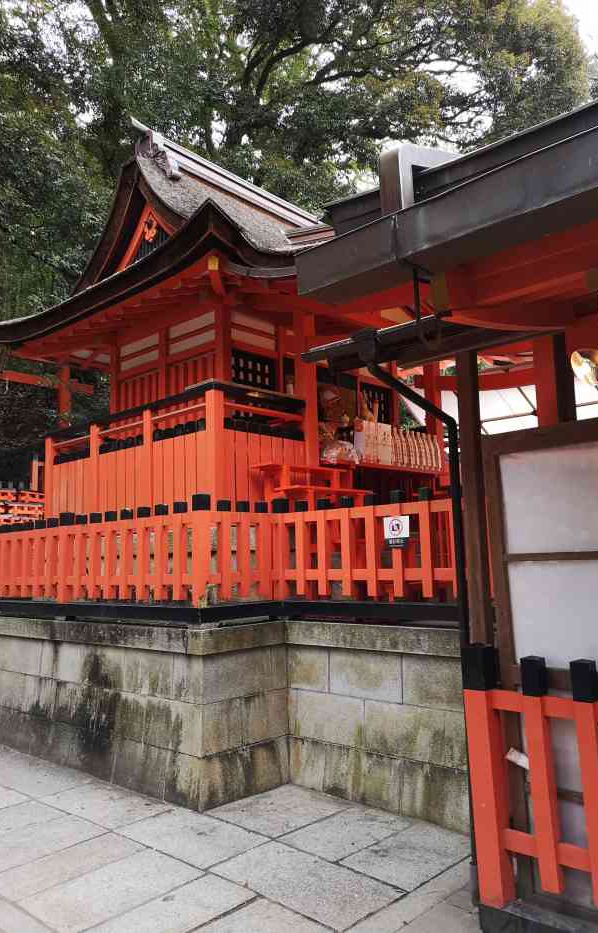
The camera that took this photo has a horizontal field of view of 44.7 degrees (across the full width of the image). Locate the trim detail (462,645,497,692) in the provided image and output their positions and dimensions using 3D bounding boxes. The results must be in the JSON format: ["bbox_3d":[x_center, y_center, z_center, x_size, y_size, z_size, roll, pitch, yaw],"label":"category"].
[{"bbox_3d":[0.776,0.854,3.116,0.105,0.185,0.110,-9,-10,43],"label":"trim detail"}]

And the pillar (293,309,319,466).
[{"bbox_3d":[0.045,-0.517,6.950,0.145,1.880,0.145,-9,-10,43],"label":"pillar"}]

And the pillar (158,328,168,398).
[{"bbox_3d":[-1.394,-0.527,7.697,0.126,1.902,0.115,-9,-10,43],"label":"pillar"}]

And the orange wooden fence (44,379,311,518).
[{"bbox_3d":[-1.351,0.083,7.382,2.881,1.190,1.102,-9,-10,43],"label":"orange wooden fence"}]

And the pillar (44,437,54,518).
[{"bbox_3d":[-2.688,0.221,7.976,0.115,1.090,0.110,-9,-10,43],"label":"pillar"}]

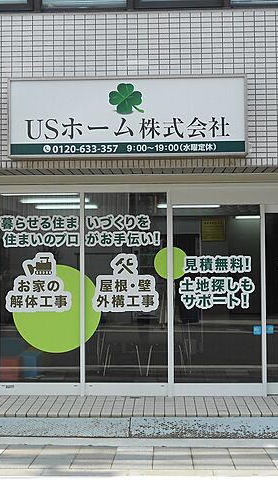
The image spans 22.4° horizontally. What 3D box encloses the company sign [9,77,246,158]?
[{"bbox_3d":[-0.106,-1.136,6.544,2.203,0.742,0.180,0,-3,2],"label":"company sign"}]

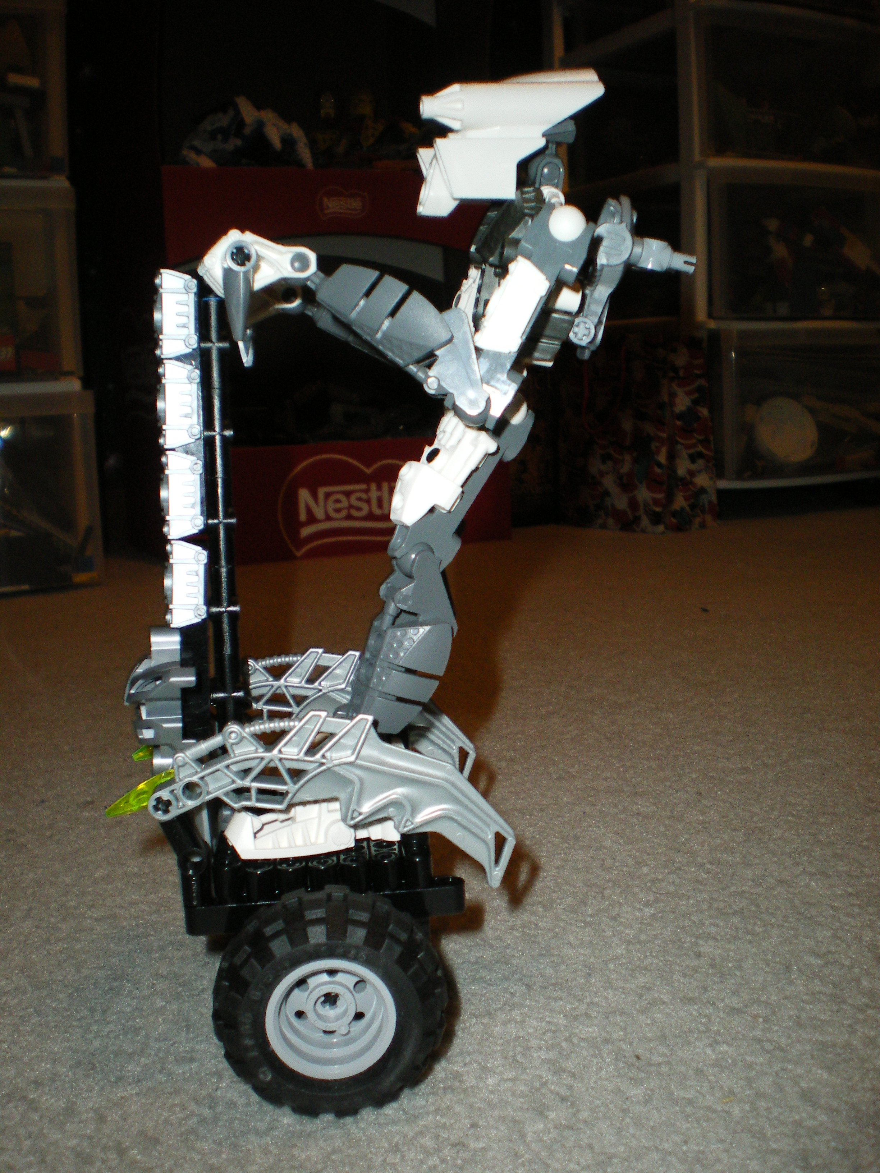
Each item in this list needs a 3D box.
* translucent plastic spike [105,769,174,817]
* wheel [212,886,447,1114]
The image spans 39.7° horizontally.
[{"bbox_3d":[-0.078,0.056,0.322,0.022,0.009,0.008,-23,10,-2],"label":"translucent plastic spike"},{"bbox_3d":[-0.026,0.100,0.297,0.056,0.056,0.026,-2,10,-5],"label":"wheel"}]

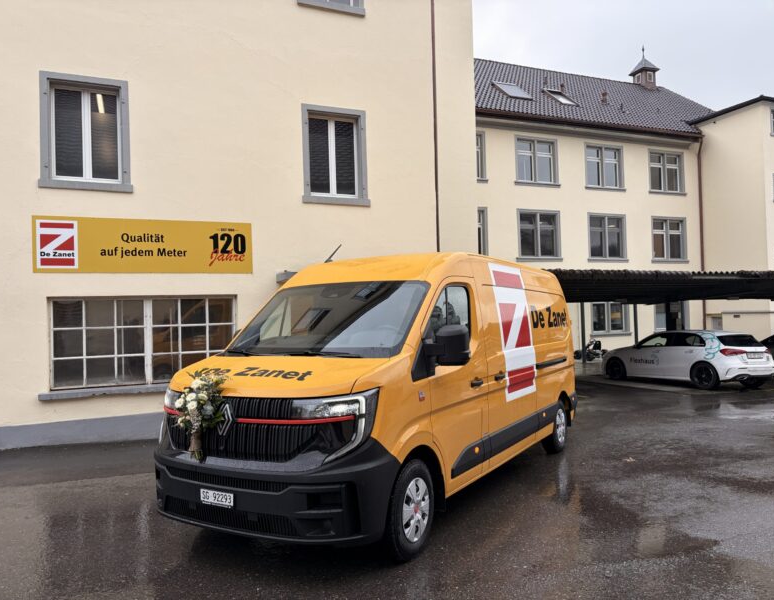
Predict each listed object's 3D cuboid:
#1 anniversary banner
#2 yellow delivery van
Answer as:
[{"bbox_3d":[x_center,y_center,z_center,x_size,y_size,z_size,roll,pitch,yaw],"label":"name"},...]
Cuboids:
[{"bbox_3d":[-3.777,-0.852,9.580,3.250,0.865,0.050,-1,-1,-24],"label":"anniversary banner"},{"bbox_3d":[0.437,0.726,6.702,2.200,2.500,6.300,-2,-3,30],"label":"yellow delivery van"}]

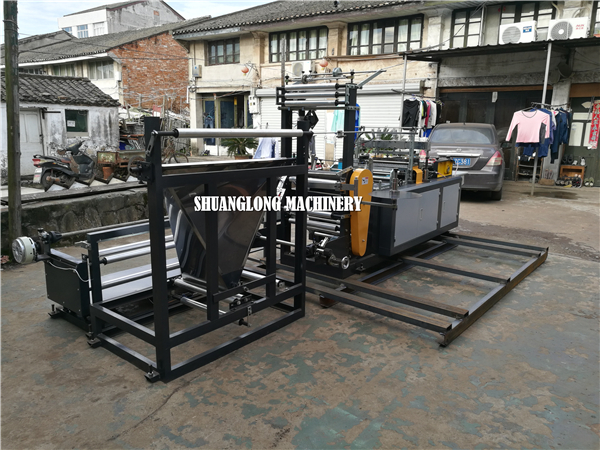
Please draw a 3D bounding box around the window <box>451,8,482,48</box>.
[{"bbox_3d":[4.531,-5.352,12.744,0.800,1.000,0.100,10,15,36],"label":"window"}]

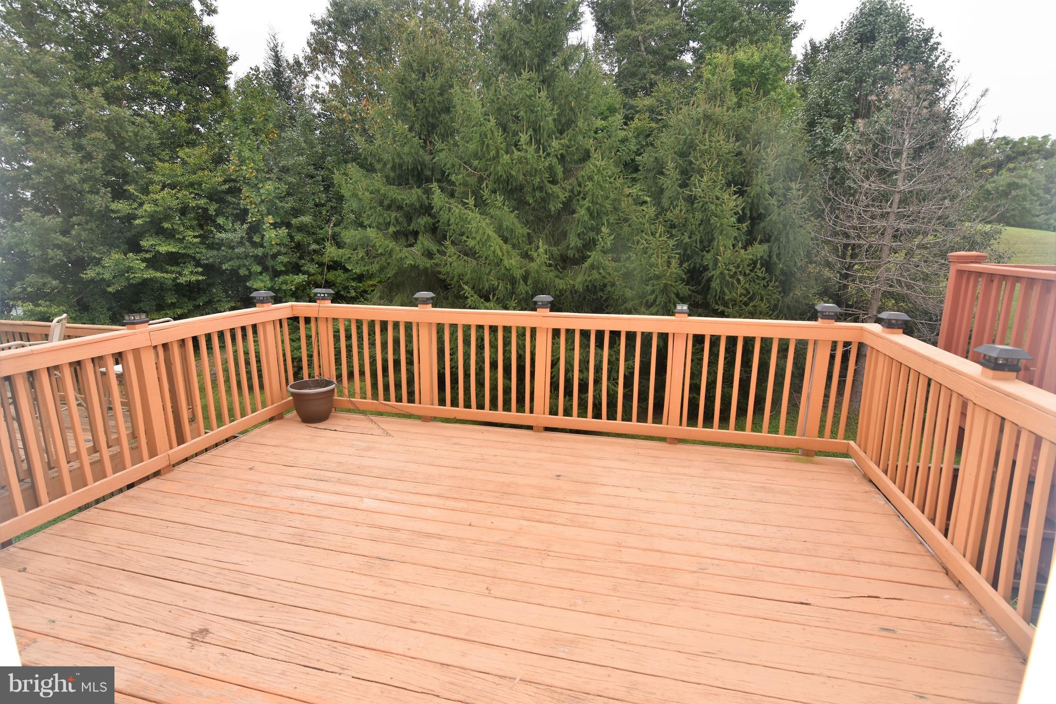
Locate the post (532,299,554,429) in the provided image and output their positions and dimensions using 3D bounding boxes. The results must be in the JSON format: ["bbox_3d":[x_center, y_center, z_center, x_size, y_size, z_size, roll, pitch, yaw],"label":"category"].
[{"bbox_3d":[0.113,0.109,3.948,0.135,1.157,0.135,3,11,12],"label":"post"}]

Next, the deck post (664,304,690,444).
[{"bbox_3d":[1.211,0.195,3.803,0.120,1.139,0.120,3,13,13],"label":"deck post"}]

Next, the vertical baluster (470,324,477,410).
[{"bbox_3d":[-0.485,0.135,4.162,0.038,0.820,0.038,3,13,13],"label":"vertical baluster"}]

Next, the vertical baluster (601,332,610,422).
[{"bbox_3d":[0.637,0.192,3.819,0.038,0.867,0.038,3,11,12],"label":"vertical baluster"}]

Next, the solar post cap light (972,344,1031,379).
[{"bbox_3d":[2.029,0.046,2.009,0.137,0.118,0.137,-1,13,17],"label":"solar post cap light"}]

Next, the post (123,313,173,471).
[{"bbox_3d":[-2.595,0.312,3.224,0.105,1.142,0.105,3,13,13],"label":"post"}]

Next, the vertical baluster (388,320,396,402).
[{"bbox_3d":[-1.195,0.086,4.137,0.036,0.769,0.036,3,13,12],"label":"vertical baluster"}]

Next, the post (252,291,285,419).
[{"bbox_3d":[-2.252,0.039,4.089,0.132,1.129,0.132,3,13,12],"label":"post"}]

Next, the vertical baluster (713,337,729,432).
[{"bbox_3d":[1.512,0.245,3.716,0.038,0.820,0.038,3,13,13],"label":"vertical baluster"}]

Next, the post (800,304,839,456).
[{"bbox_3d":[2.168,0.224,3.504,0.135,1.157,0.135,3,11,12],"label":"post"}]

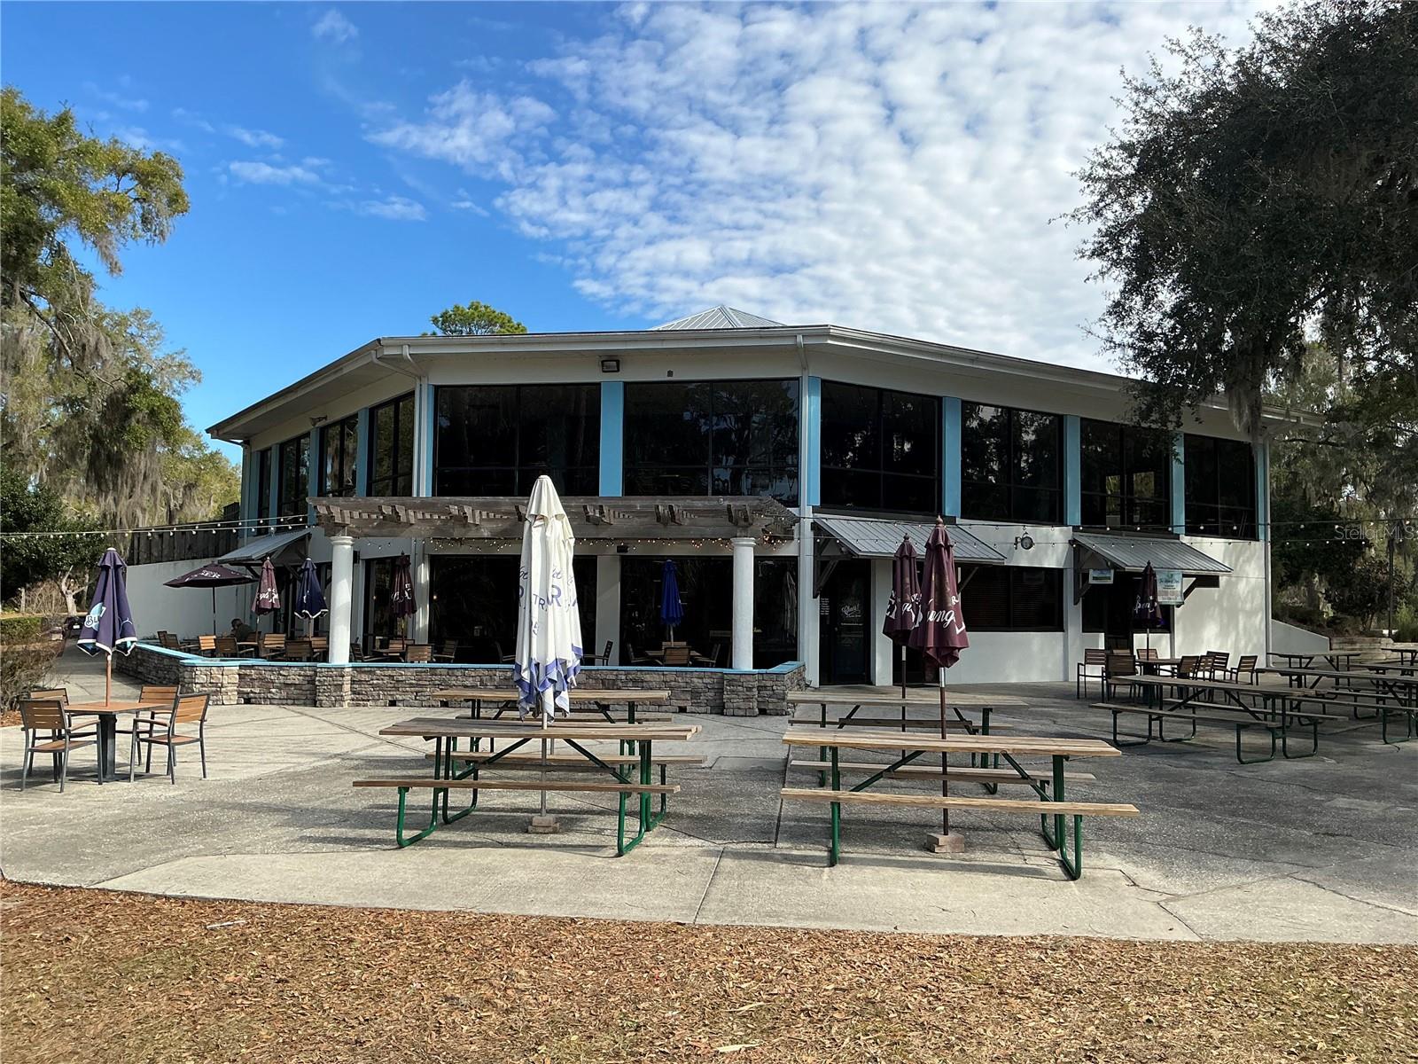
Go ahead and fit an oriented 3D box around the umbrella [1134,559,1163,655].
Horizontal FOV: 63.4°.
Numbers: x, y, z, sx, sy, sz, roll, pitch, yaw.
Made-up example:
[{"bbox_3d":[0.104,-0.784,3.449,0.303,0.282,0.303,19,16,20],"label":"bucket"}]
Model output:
[{"bbox_3d":[7.485,1.707,19.542,0.470,2.420,0.470,1,-3,0],"label":"umbrella"}]

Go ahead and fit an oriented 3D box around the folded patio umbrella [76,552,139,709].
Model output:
[{"bbox_3d":[-6.149,1.309,11.741,0.560,2.290,0.560,1,-3,0],"label":"folded patio umbrella"}]

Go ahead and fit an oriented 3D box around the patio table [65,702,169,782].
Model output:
[{"bbox_3d":[-6.024,2.108,11.494,0.840,0.730,0.840,0,-3,14],"label":"patio table"}]

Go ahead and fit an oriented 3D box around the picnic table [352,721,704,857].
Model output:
[{"bbox_3d":[-1.277,1.892,8.792,2.338,0.788,1.586,0,-3,8],"label":"picnic table"}]

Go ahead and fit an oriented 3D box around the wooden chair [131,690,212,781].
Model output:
[{"bbox_3d":[-5.396,2.062,11.533,0.550,0.840,0.540,0,-3,11],"label":"wooden chair"}]

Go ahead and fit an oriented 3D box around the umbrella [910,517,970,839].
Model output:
[{"bbox_3d":[1.756,1.147,8.700,0.460,2.530,0.450,1,-3,0],"label":"umbrella"}]

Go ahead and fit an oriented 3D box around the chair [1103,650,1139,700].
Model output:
[{"bbox_3d":[7.576,2.688,21.085,0.550,0.860,0.560,0,-3,17],"label":"chair"}]

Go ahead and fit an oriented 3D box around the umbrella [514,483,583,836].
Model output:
[{"bbox_3d":[-1.293,0.954,9.230,0.550,2.810,0.530,1,-3,0],"label":"umbrella"}]

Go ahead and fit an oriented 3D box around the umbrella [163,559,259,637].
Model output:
[{"bbox_3d":[-10.788,1.883,24.926,2.150,2.530,2.150,1,-3,0],"label":"umbrella"}]

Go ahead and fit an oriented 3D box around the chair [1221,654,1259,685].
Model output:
[{"bbox_3d":[8.809,2.473,19.000,0.530,0.860,0.560,3,-4,-37],"label":"chair"}]

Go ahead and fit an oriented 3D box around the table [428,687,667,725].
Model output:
[{"bbox_3d":[-1.583,2.048,11.737,2.338,0.788,1.586,1,-3,3],"label":"table"}]

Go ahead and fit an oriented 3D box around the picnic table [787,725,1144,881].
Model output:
[{"bbox_3d":[1.803,1.999,8.701,2.430,0.800,1.610,0,-3,7],"label":"picnic table"}]

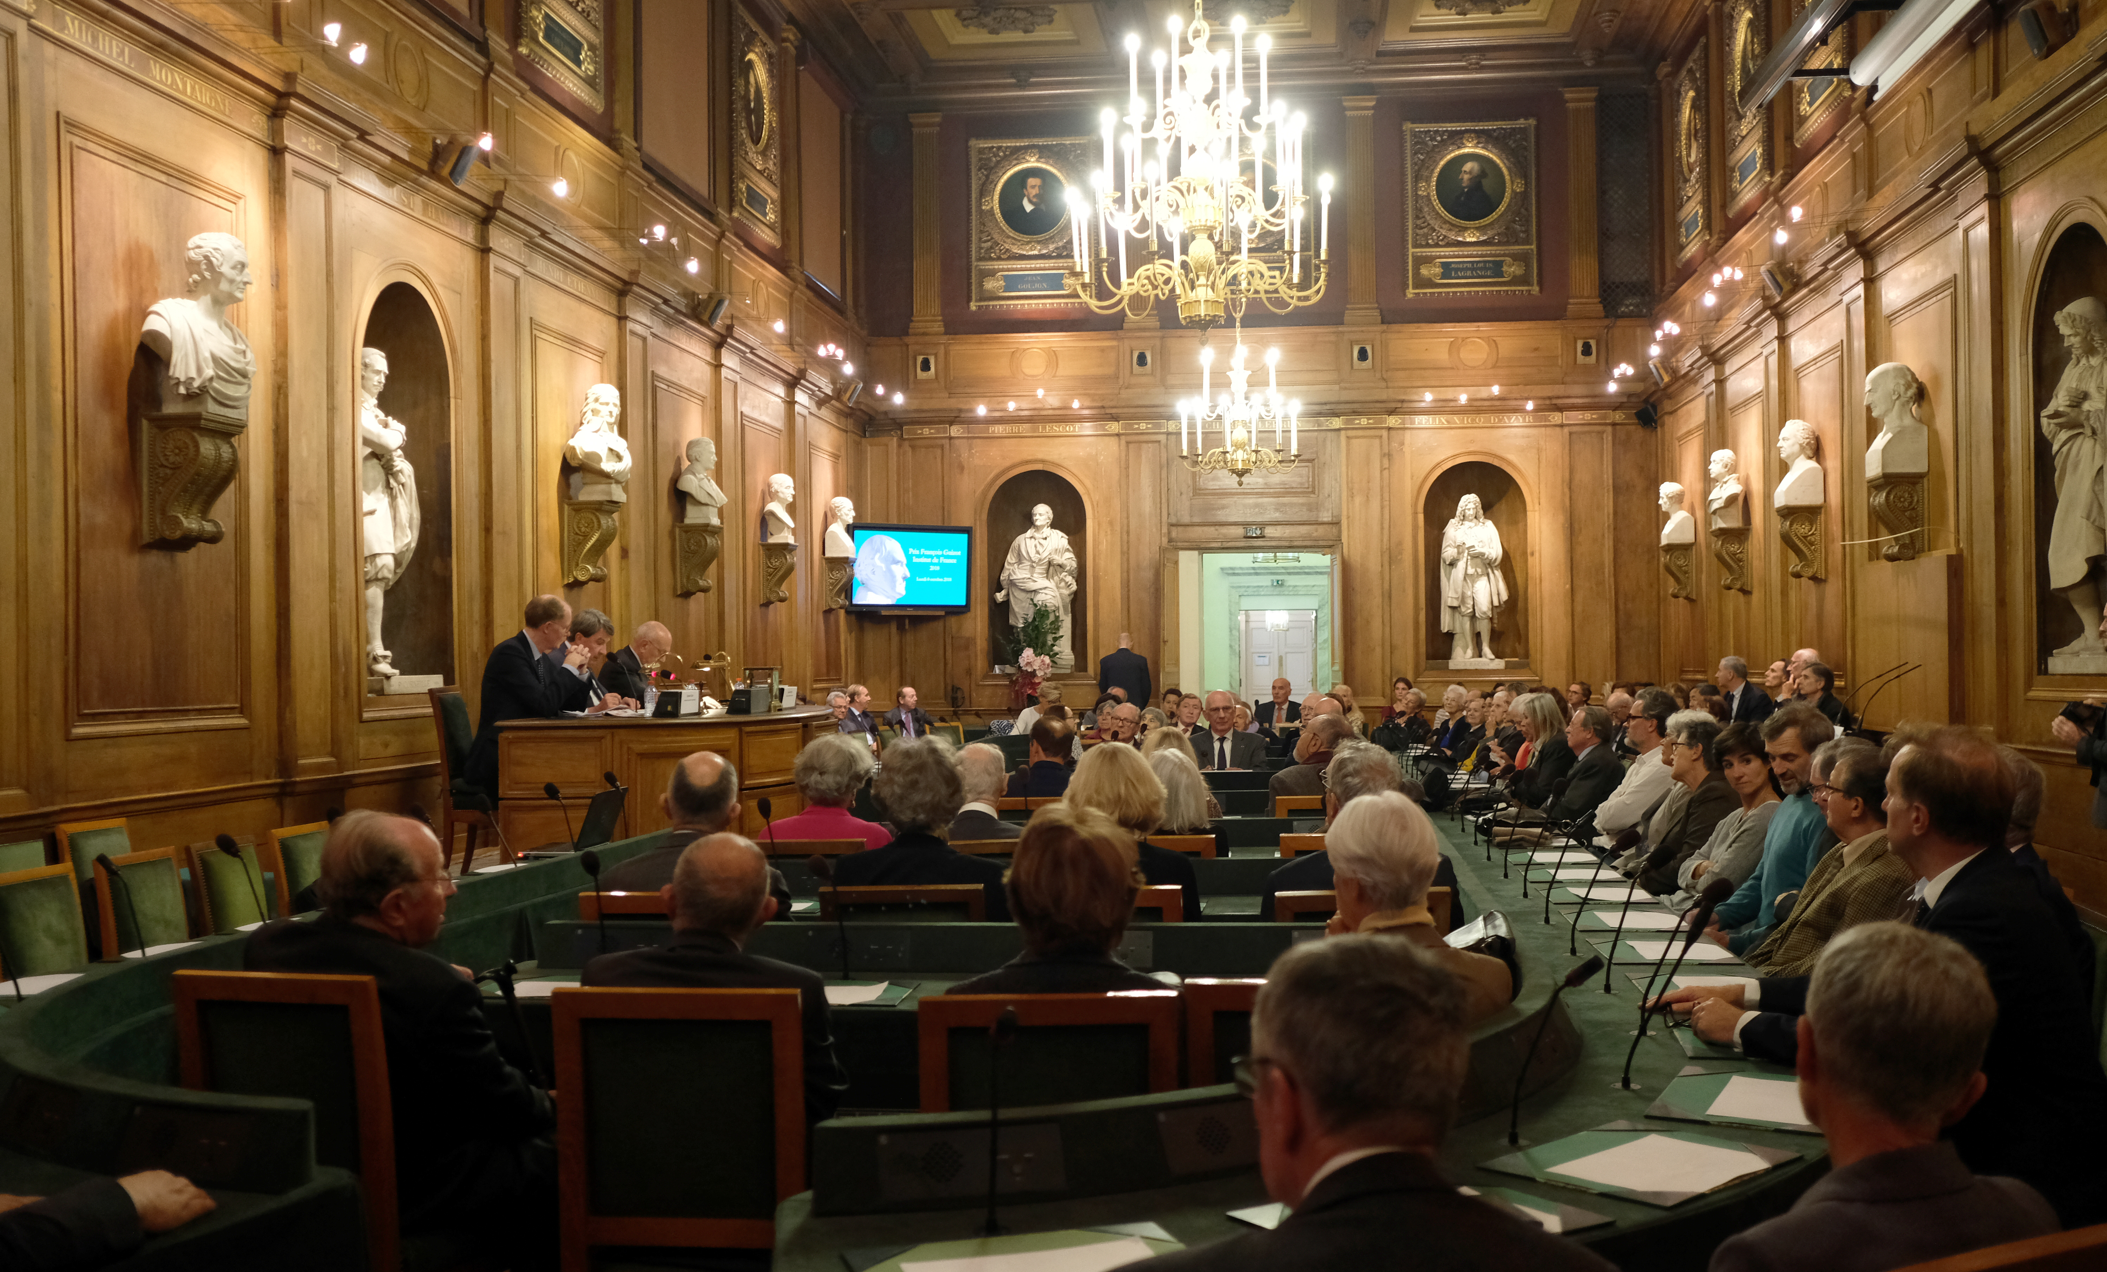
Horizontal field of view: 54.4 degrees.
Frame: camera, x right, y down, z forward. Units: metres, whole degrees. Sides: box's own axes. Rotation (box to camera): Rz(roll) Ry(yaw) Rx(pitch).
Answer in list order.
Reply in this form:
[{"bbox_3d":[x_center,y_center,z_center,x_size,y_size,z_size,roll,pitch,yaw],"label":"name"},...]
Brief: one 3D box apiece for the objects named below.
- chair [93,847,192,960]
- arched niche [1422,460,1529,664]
[{"bbox_3d":[-2.553,1.170,6.207,0.530,1.000,0.450,-1,-1,9],"label":"chair"},{"bbox_3d":[4.491,-0.772,21.892,1.080,2.160,0.550,-1,-1,7],"label":"arched niche"}]

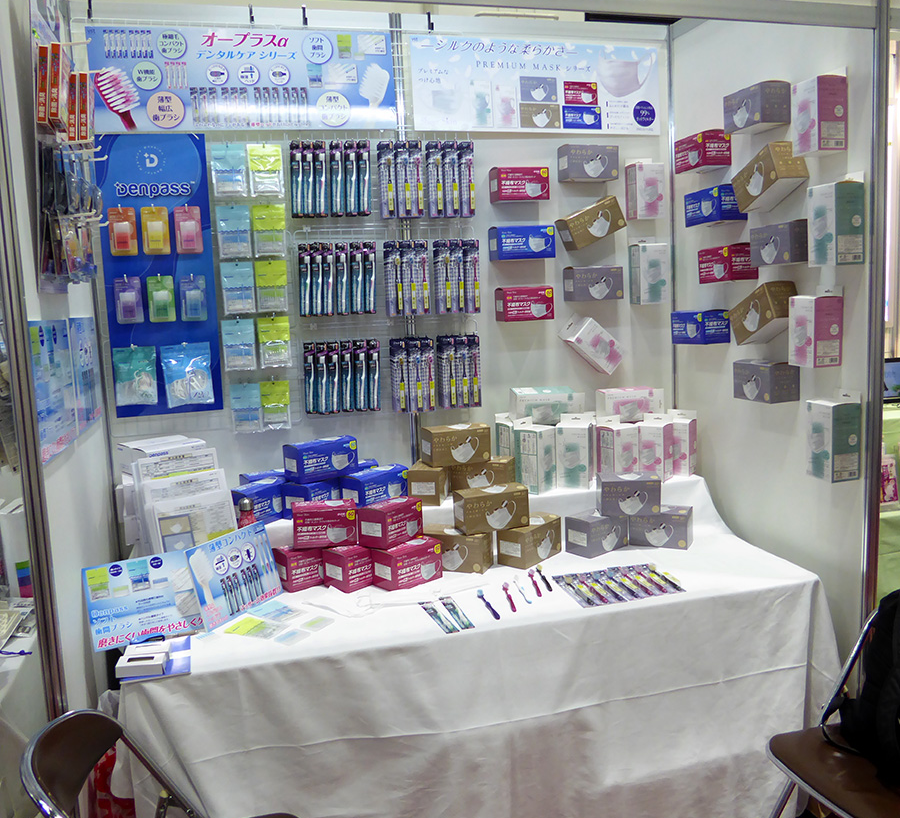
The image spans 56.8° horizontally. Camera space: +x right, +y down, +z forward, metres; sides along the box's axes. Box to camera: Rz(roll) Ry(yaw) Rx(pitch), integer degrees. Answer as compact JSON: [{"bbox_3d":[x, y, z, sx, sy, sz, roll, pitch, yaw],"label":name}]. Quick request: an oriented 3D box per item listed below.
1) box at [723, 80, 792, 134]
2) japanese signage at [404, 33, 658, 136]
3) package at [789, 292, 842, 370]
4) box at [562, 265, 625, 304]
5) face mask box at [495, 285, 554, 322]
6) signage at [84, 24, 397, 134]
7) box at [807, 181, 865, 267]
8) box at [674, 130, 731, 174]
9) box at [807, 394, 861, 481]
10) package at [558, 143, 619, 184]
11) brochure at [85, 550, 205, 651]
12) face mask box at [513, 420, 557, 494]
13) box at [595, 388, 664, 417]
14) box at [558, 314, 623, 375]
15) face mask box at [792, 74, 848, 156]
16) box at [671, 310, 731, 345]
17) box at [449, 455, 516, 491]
[{"bbox_3d":[0.896,-0.873,2.432,0.096,0.106,0.180,-4,8,-14],"label":"box"},{"bbox_3d":[0.307,-1.088,2.817,0.885,0.294,0.012,-4,8,-14],"label":"japanese signage"},{"bbox_3d":[0.997,-0.215,2.269,0.086,0.202,0.101,-4,8,-14],"label":"package"},{"bbox_3d":[0.504,-0.437,2.916,0.182,0.109,0.096,-4,8,-14],"label":"box"},{"bbox_3d":[0.258,-0.361,2.869,0.179,0.106,0.095,-4,7,-14],"label":"face mask box"},{"bbox_3d":[-0.621,-1.012,2.571,0.913,0.301,0.018,-5,8,-14],"label":"signage"},{"bbox_3d":[0.999,-0.473,2.154,0.085,0.204,0.104,-4,6,-14],"label":"box"},{"bbox_3d":[0.825,-0.833,2.723,0.098,0.106,0.176,-4,9,-14],"label":"box"},{"bbox_3d":[1.027,0.084,2.231,0.085,0.204,0.104,-4,8,-14],"label":"box"},{"bbox_3d":[0.477,-0.842,2.863,0.182,0.109,0.096,-4,9,-16],"label":"package"},{"bbox_3d":[-0.744,0.472,2.084,0.297,0.210,0.008,-8,-4,-19],"label":"brochure"},{"bbox_3d":[0.262,0.148,2.538,0.086,0.202,0.101,4,10,40],"label":"face mask box"},{"bbox_3d":[0.630,-0.016,2.905,0.213,0.103,0.087,-4,8,-9],"label":"box"},{"bbox_3d":[0.506,-0.231,2.952,0.213,0.103,0.087,40,-6,-17],"label":"box"},{"bbox_3d":[0.971,-0.764,2.186,0.087,0.184,0.102,-4,6,-14],"label":"face mask box"},{"bbox_3d":[0.844,-0.274,2.802,0.103,0.104,0.179,-4,8,-14],"label":"box"},{"bbox_3d":[0.104,0.206,2.570,0.180,0.106,0.096,2,9,28],"label":"box"}]

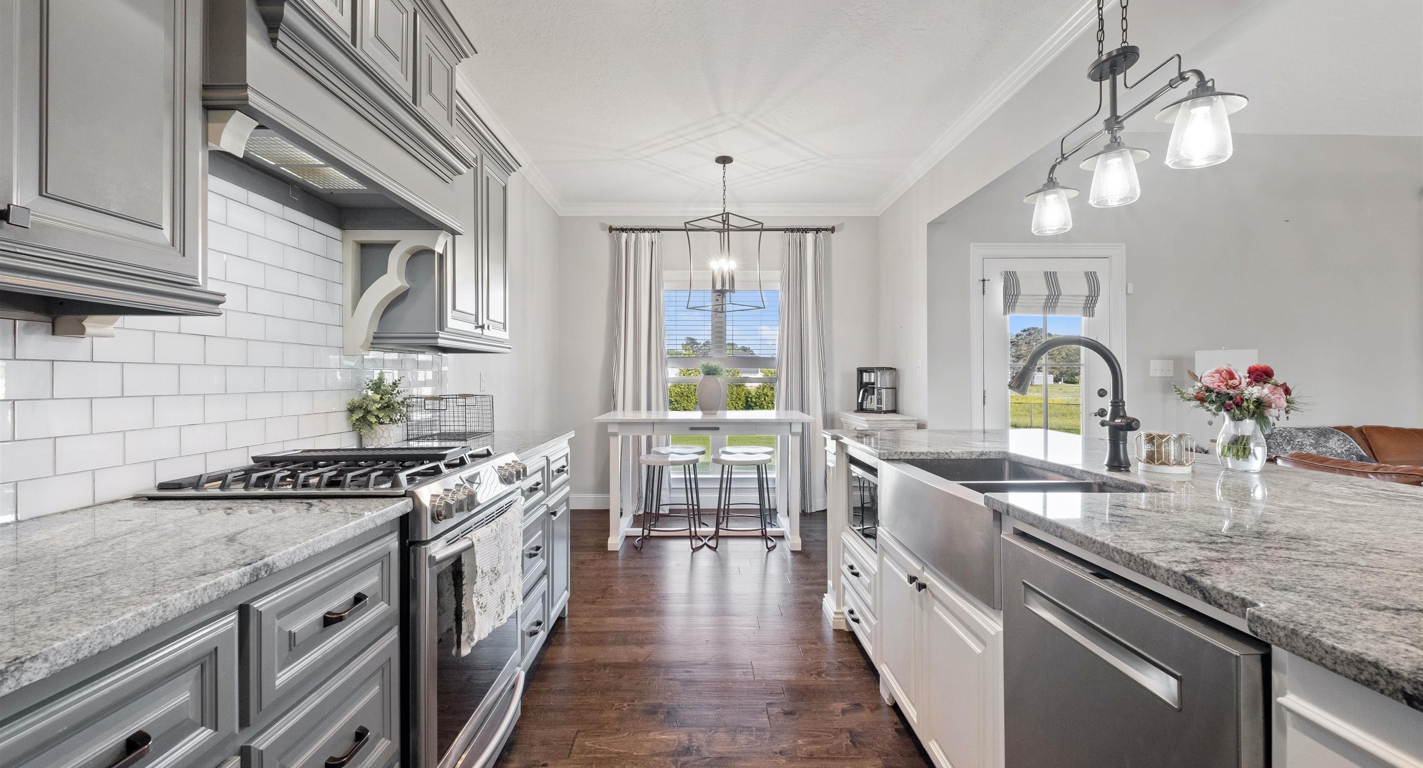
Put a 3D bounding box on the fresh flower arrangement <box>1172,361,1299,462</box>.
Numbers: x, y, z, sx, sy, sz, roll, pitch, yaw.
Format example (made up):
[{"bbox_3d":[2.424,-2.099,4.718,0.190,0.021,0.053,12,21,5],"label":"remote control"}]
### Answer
[{"bbox_3d":[1.565,0.099,1.760,0.290,0.325,0.290,0,1,-1],"label":"fresh flower arrangement"}]

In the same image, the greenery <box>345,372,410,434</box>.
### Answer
[{"bbox_3d":[-1.210,0.101,2.160,0.220,0.300,0.220,0,1,-1],"label":"greenery"}]

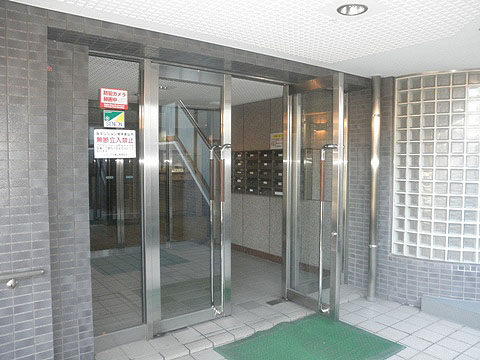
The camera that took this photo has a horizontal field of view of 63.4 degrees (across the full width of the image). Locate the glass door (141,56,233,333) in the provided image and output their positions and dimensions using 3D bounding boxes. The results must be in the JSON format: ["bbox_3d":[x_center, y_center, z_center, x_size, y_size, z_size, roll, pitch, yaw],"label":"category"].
[{"bbox_3d":[-0.414,0.153,3.141,0.808,2.079,0.090,-2,3,-37],"label":"glass door"}]

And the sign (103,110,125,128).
[{"bbox_3d":[-0.889,-0.429,2.758,0.147,0.120,0.008,-2,3,-37],"label":"sign"}]

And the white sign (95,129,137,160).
[{"bbox_3d":[-0.884,-0.254,2.770,0.298,0.200,0.008,-2,3,-37],"label":"white sign"}]

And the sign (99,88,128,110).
[{"bbox_3d":[-0.888,-0.567,2.753,0.198,0.133,0.008,-2,3,-37],"label":"sign"}]

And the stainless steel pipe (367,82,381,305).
[{"bbox_3d":[1.353,0.099,3.911,0.082,2.246,0.082,-2,3,-37],"label":"stainless steel pipe"}]

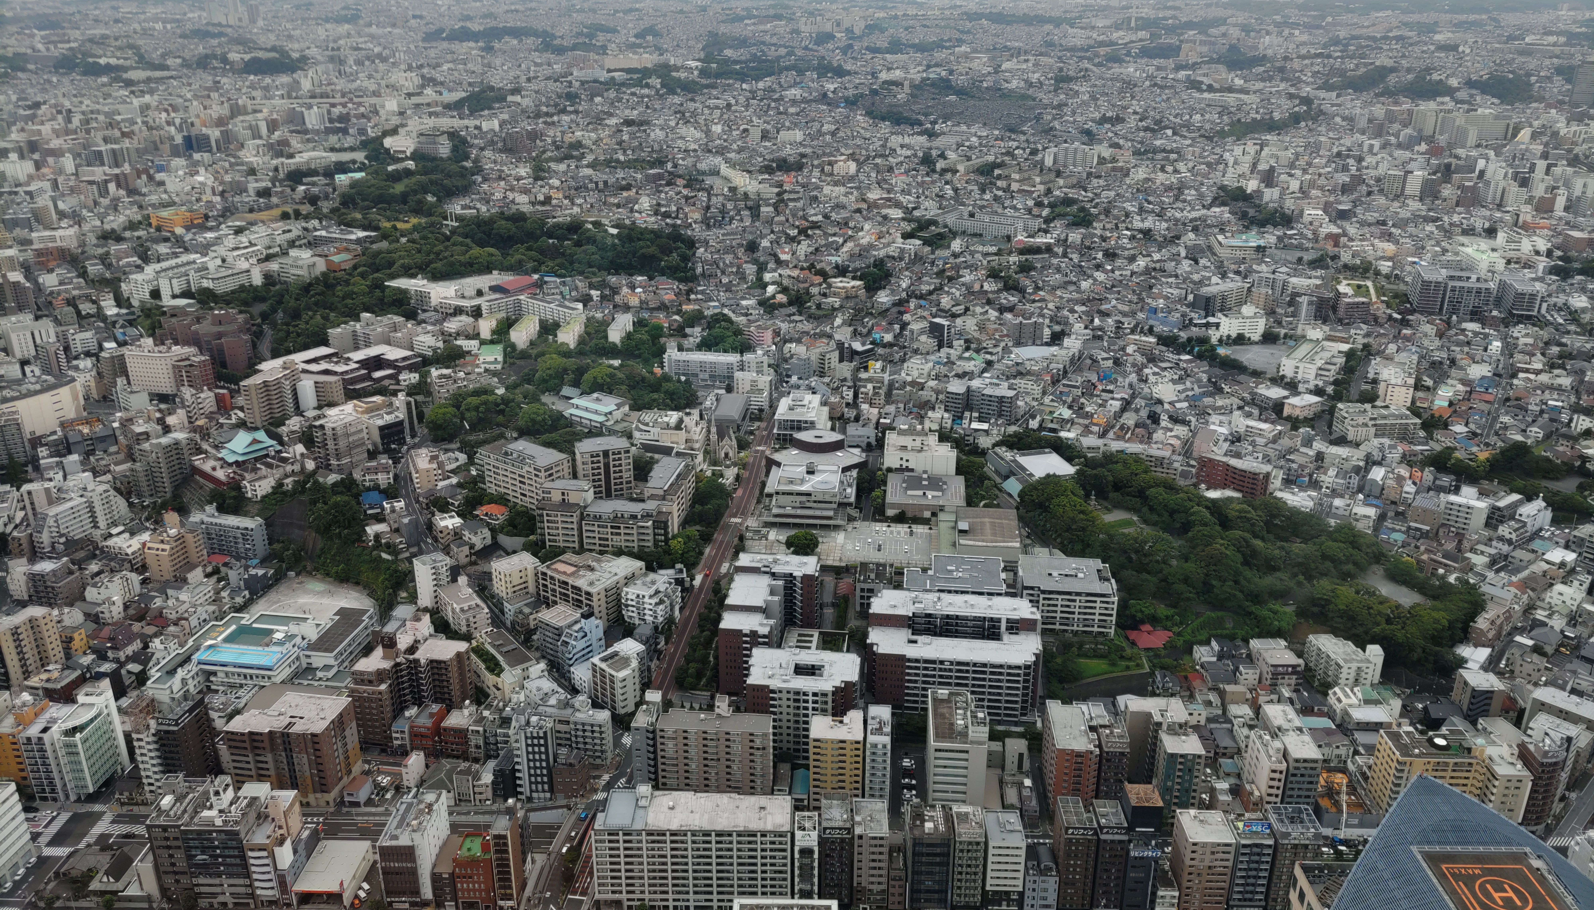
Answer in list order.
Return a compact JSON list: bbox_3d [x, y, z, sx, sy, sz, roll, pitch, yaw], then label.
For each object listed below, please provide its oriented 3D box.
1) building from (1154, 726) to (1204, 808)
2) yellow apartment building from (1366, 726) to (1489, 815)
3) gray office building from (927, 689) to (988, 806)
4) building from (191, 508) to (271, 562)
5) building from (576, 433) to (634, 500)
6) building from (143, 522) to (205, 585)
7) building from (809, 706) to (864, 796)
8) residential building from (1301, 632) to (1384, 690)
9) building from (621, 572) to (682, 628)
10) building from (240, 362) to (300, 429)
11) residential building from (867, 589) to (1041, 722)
[{"bbox_3d":[129.650,111.010,408.860,12.400,31.000,12.300,1,22,2],"label":"building"},{"bbox_3d":[213.240,111.140,408.510,27.080,33.000,17.010,1,22,3],"label":"yellow apartment building"},{"bbox_3d":[56.000,105.020,425.800,18.000,32.000,34.000,1,22,3],"label":"gray office building"},{"bbox_3d":[-277.690,39.250,590.420,35.500,19.000,9.000,7,23,16],"label":"building"},{"bbox_3d":[-92.650,7.050,578.030,24.600,26.000,15.000,-7,23,-18],"label":"building"},{"bbox_3d":[-301.910,48.080,584.630,17.500,23.500,18.500,3,22,8],"label":"building"},{"bbox_3d":[14.150,107.730,418.620,17.360,31.800,17.480,1,22,3],"label":"building"},{"bbox_3d":[224.590,84.340,489.930,19.000,14.000,25.000,-4,22,-9],"label":"residential building"},{"bbox_3d":[-61.370,62.350,516.540,18.500,15.800,20.500,9,24,20],"label":"building"},{"bbox_3d":[-315.470,-36.320,721.700,15.500,31.000,35.000,7,23,17],"label":"building"},{"bbox_3d":[62.510,80.000,475.920,65.670,32.500,38.500,2,22,6],"label":"residential building"}]

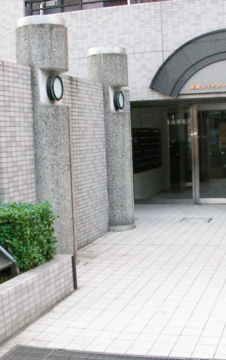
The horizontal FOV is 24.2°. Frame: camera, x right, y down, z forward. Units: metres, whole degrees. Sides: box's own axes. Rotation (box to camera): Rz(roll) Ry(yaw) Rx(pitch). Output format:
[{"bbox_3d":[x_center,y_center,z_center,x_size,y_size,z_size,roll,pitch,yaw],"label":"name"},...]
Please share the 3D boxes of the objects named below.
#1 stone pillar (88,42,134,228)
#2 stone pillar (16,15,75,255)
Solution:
[{"bbox_3d":[-0.033,-0.644,8.433,0.620,2.857,0.620,-2,5,0],"label":"stone pillar"},{"bbox_3d":[-0.785,-0.432,6.278,0.620,2.857,0.620,-2,5,0],"label":"stone pillar"}]

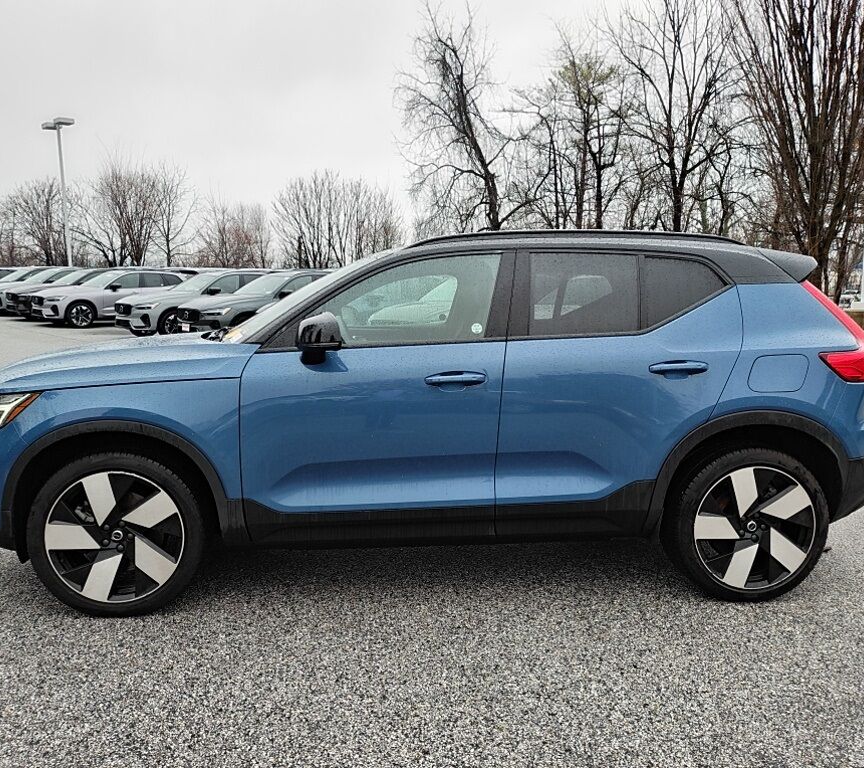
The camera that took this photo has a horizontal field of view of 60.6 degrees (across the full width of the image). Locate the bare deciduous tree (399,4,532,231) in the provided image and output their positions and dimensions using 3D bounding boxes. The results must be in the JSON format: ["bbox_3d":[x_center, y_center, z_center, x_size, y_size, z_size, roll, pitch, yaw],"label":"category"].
[{"bbox_3d":[1.585,-10.621,34.996,6.200,13.980,5.800,1,8,0],"label":"bare deciduous tree"}]

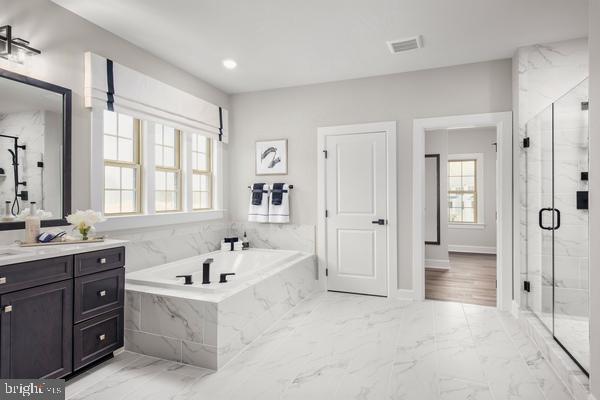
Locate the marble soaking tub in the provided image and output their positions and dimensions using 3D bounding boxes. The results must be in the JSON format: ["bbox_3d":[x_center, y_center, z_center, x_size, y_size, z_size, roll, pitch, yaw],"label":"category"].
[{"bbox_3d":[-0.801,0.959,3.489,1.310,0.510,2.120,0,0,22],"label":"marble soaking tub"}]

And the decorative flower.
[{"bbox_3d":[-1.620,0.201,2.403,0.230,0.235,0.250,0,0,22],"label":"decorative flower"}]

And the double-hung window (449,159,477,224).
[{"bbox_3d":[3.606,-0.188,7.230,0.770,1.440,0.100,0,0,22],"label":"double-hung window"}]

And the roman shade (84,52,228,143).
[{"bbox_3d":[-1.412,-1.008,3.585,0.095,0.475,1.980,0,0,22],"label":"roman shade"}]

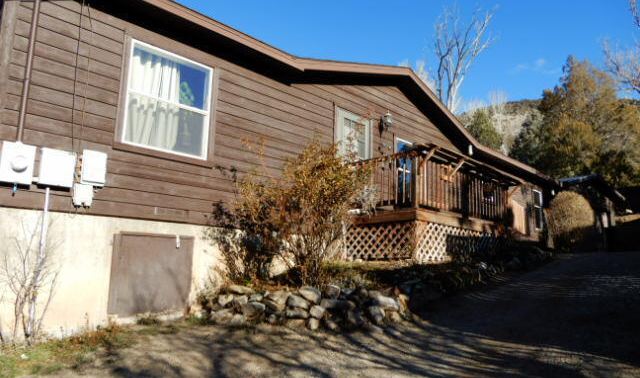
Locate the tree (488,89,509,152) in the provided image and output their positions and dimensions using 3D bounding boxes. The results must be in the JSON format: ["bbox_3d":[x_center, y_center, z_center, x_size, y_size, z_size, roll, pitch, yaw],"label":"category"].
[{"bbox_3d":[16.137,-4.643,40.000,2.000,8.800,2.000,1,-9,0],"label":"tree"}]

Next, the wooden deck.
[{"bbox_3d":[2.355,0.580,9.075,2.172,1.815,3.998,-7,-12,42],"label":"wooden deck"}]

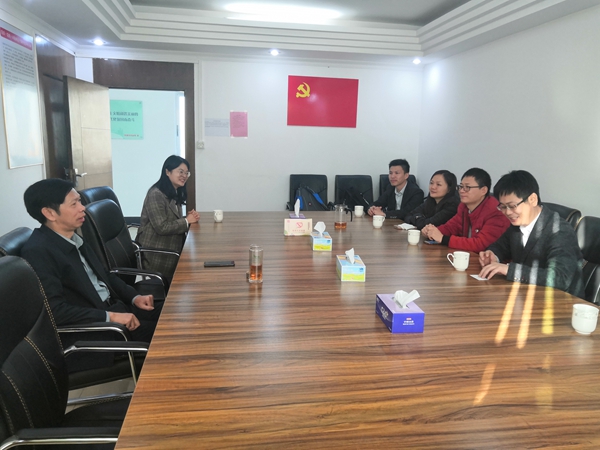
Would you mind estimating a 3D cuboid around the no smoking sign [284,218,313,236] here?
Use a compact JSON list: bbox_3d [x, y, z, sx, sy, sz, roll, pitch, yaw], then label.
[{"bbox_3d":[-0.017,0.011,3.406,0.197,0.119,0.100,0,10,-10],"label":"no smoking sign"}]

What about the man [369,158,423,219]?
[{"bbox_3d":[0.971,0.013,4.442,0.740,1.240,0.560,-7,14,-39],"label":"man"}]

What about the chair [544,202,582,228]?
[{"bbox_3d":[1.339,0.388,3.058,0.620,1.040,0.570,0,11,-9],"label":"chair"}]

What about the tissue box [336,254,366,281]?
[{"bbox_3d":[0.262,0.222,2.401,0.115,0.077,0.212,1,10,-2],"label":"tissue box"}]

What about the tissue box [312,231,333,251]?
[{"bbox_3d":[0.136,0.107,3.017,0.115,0.077,0.210,1,10,-4],"label":"tissue box"}]

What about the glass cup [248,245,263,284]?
[{"bbox_3d":[-0.205,0.188,2.209,0.066,0.165,0.066,2,11,0],"label":"glass cup"}]

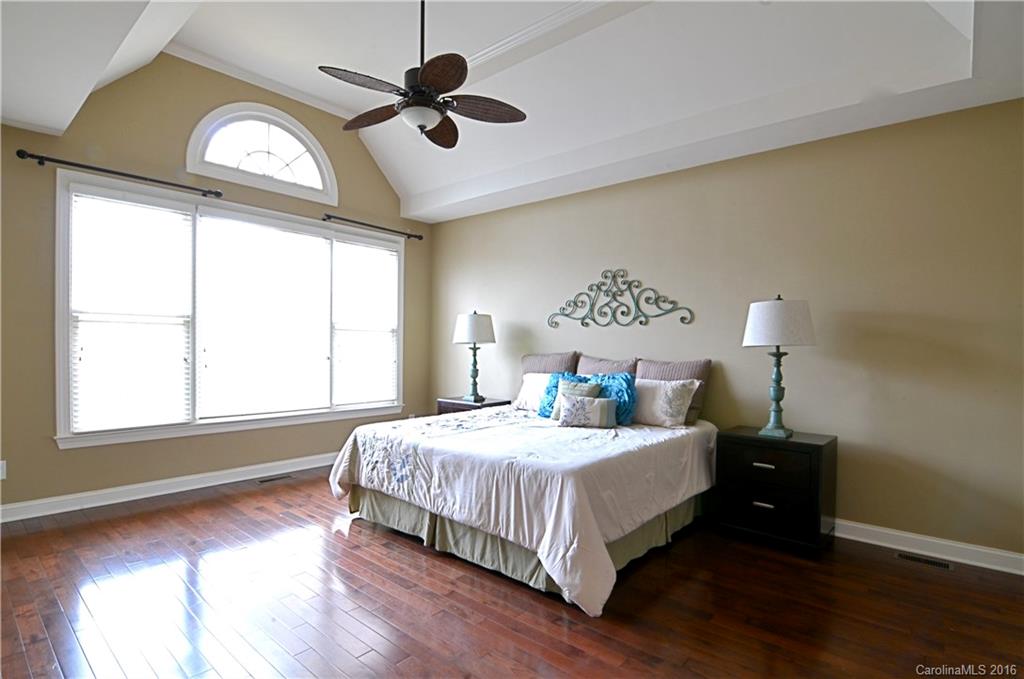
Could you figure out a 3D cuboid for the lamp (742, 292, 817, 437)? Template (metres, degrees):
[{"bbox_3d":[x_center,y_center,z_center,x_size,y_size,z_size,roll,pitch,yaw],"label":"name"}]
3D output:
[{"bbox_3d":[1.785,0.174,3.066,0.434,0.955,0.434,0,0,40],"label":"lamp"}]

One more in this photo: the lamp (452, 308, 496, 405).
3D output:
[{"bbox_3d":[-0.393,0.175,4.773,0.434,0.958,0.434,0,0,0],"label":"lamp"}]

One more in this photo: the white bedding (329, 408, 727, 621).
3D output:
[{"bbox_3d":[0.137,0.960,3.460,2.135,0.650,1.756,0,0,40],"label":"white bedding"}]

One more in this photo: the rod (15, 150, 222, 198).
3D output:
[{"bbox_3d":[-3.077,-1.316,3.680,1.262,0.068,0.107,0,0,-44],"label":"rod"}]

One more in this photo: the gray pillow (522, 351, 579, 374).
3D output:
[{"bbox_3d":[0.372,0.431,4.468,0.580,0.560,0.190,0,-16,38],"label":"gray pillow"}]

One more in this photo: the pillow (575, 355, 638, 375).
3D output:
[{"bbox_3d":[0.851,0.444,4.124,0.570,0.560,0.190,0,-16,38],"label":"pillow"}]

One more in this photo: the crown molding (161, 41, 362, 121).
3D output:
[{"bbox_3d":[-2.459,-2.620,4.708,1.860,0.100,0.090,1,-1,-44],"label":"crown molding"}]

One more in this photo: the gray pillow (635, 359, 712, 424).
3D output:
[{"bbox_3d":[1.238,0.434,3.604,0.621,0.485,0.194,0,-14,40],"label":"gray pillow"}]

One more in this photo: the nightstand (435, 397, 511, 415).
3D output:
[{"bbox_3d":[-0.425,1.035,5.110,0.660,0.700,0.440,0,-1,41],"label":"nightstand"}]

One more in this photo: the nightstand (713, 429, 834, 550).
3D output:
[{"bbox_3d":[1.925,1.040,3.310,0.670,0.685,0.420,0,-1,41],"label":"nightstand"}]

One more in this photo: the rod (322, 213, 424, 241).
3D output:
[{"bbox_3d":[-1.619,-1.334,5.489,1.300,0.070,0.110,1,-1,-44],"label":"rod"}]

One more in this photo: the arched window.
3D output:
[{"bbox_3d":[-2.505,-1.985,4.727,1.430,0.905,0.100,1,-1,-44],"label":"arched window"}]

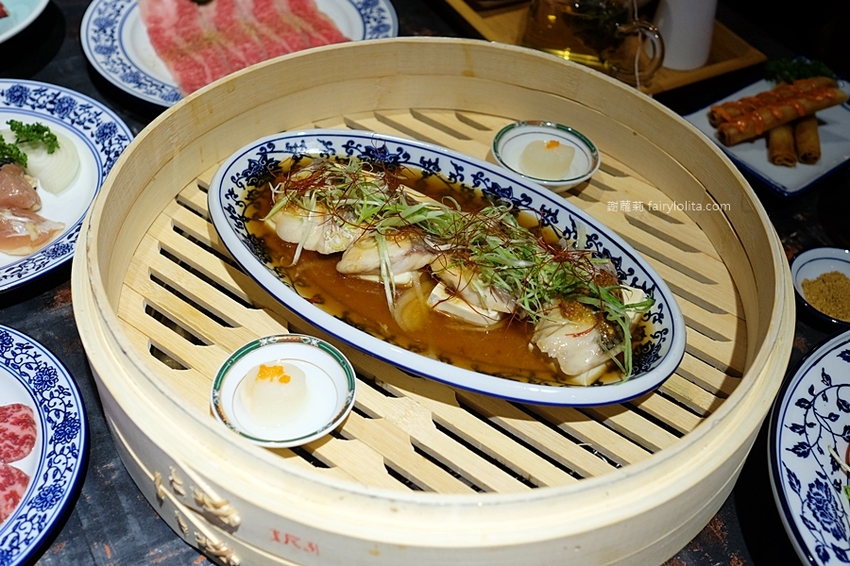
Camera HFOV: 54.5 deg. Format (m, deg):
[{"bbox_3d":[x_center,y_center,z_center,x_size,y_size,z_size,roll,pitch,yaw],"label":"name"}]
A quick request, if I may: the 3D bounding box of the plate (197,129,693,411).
[{"bbox_3d":[0.004,-0.013,0.573,0.356,0.037,0.198,26,50,20],"label":"plate"}]

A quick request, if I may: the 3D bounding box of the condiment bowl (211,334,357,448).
[{"bbox_3d":[-0.084,0.068,0.499,0.085,0.021,0.085,2,46,-2],"label":"condiment bowl"}]

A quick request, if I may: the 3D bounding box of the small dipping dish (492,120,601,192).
[{"bbox_3d":[0.097,-0.098,0.673,0.085,0.021,0.085,2,46,-2],"label":"small dipping dish"}]

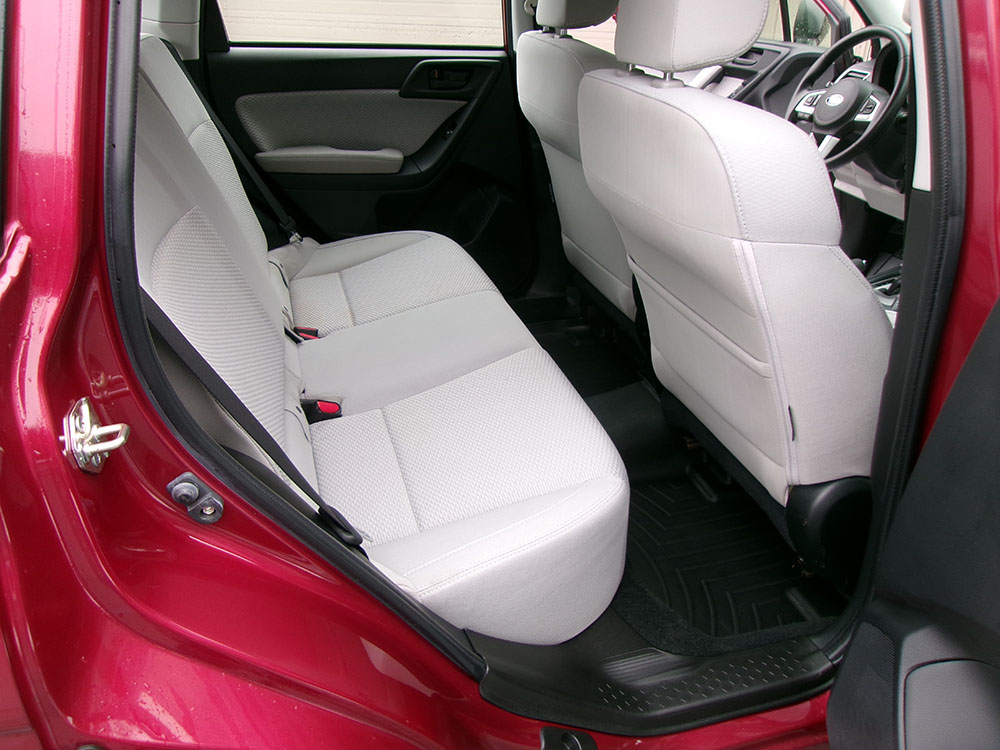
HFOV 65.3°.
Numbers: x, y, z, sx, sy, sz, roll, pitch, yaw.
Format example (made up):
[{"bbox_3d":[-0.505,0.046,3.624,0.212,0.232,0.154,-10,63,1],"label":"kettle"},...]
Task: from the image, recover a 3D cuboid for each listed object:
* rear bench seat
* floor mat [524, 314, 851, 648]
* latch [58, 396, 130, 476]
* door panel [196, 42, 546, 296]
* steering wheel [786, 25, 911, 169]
[{"bbox_3d":[-0.318,-0.193,1.442,0.812,0.772,1.287,-6,29,-16],"label":"rear bench seat"},{"bbox_3d":[0.240,0.109,1.784,0.475,0.109,1.307,-6,29,-16],"label":"floor mat"},{"bbox_3d":[-0.345,0.052,0.665,0.051,0.061,0.044,-1,28,-7],"label":"latch"},{"bbox_3d":[-0.308,-0.512,2.102,0.861,0.683,0.129,-6,29,-16],"label":"door panel"},{"bbox_3d":[0.890,-0.703,2.007,0.099,0.377,0.377,15,21,-25],"label":"steering wheel"}]

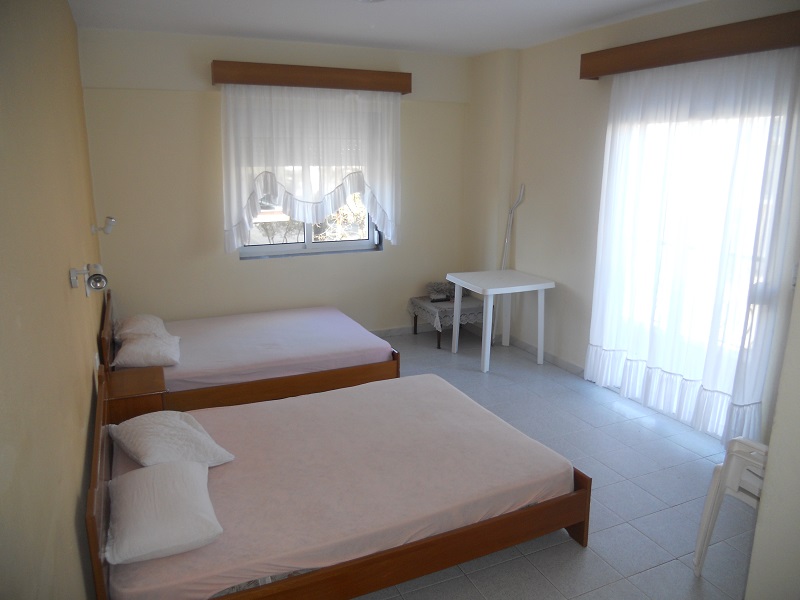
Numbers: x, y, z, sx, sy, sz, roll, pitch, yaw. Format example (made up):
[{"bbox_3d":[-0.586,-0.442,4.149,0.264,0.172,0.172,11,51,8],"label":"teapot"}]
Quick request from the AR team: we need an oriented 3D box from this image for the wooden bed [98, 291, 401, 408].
[{"bbox_3d":[-1.196,0.340,4.902,2.015,0.754,1.385,-6,15,-25],"label":"wooden bed"}]

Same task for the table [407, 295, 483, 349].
[{"bbox_3d":[0.523,0.203,6.363,0.595,0.375,0.578,-6,15,-25],"label":"table"}]

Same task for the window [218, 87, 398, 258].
[{"bbox_3d":[-0.764,-1.150,5.716,1.614,1.479,0.146,-6,15,-25],"label":"window"}]

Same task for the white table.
[{"bbox_3d":[0.903,0.173,5.700,0.706,0.739,0.725,-6,15,-25],"label":"white table"}]

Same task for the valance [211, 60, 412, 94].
[{"bbox_3d":[-0.732,-1.955,5.510,1.801,0.179,0.165,-6,15,-25],"label":"valance"}]

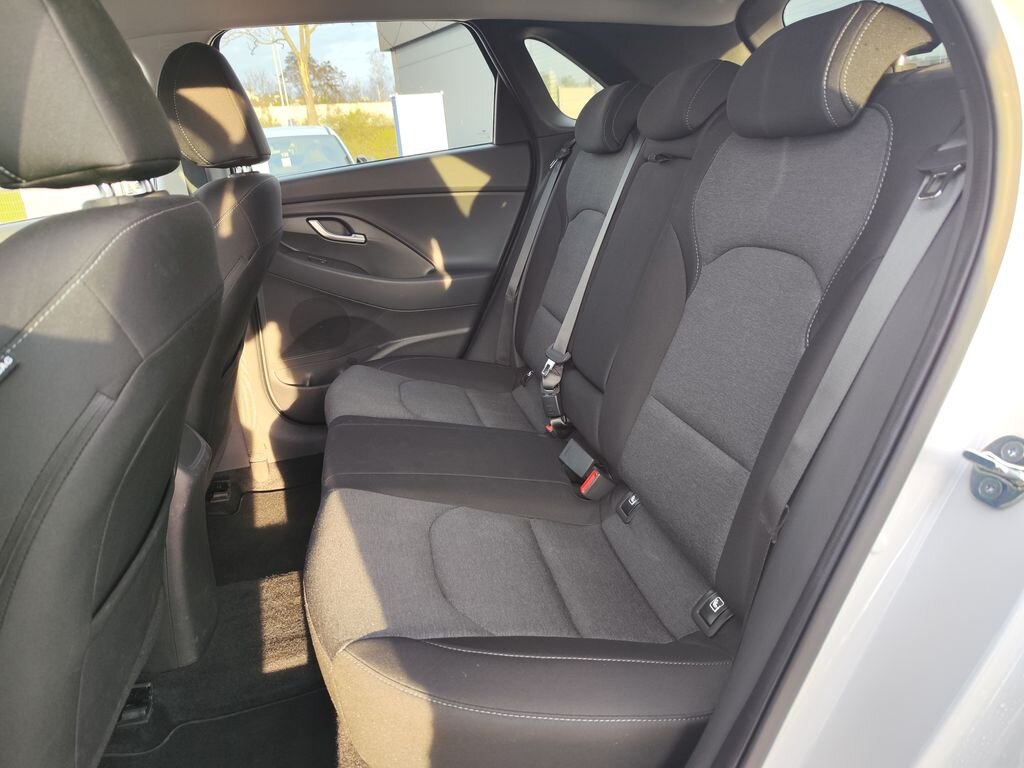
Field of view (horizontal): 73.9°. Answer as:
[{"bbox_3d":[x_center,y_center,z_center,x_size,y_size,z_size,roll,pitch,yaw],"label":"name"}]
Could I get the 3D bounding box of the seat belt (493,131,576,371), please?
[{"bbox_3d":[0.063,-0.329,1.795,0.070,0.580,0.075,12,15,-16],"label":"seat belt"}]

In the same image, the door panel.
[{"bbox_3d":[-0.303,-0.251,1.809,0.790,0.710,0.140,-7,19,-10],"label":"door panel"}]

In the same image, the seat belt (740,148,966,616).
[{"bbox_3d":[0.311,0.022,0.648,0.070,0.490,0.065,13,15,-16],"label":"seat belt"}]

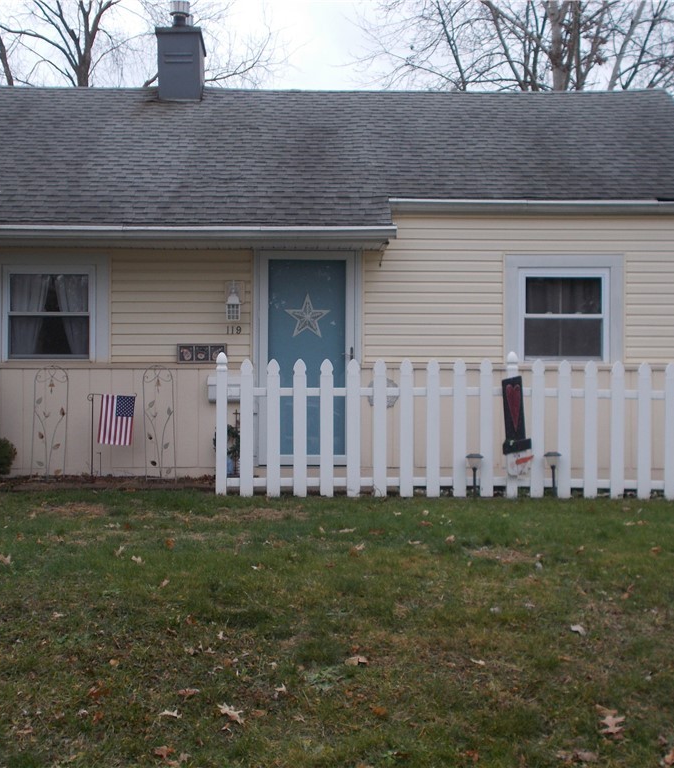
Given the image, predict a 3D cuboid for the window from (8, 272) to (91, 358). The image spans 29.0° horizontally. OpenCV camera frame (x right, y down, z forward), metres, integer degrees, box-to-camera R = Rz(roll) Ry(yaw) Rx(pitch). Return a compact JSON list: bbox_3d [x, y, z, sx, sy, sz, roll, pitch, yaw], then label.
[{"bbox_3d":[-2.739,-0.657,12.400,0.840,0.870,0.090,0,-1,-2],"label":"window"}]

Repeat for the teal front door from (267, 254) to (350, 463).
[{"bbox_3d":[-0.291,-0.250,12.400,0.820,1.940,0.070,0,0,-2],"label":"teal front door"}]

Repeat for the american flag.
[{"bbox_3d":[-2.033,0.337,12.000,0.330,0.470,0.030,0,0,-2],"label":"american flag"}]

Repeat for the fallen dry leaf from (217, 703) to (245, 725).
[{"bbox_3d":[-0.383,1.195,4.720,0.105,0.045,0.100,0,0,-2],"label":"fallen dry leaf"}]

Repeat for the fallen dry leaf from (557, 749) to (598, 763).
[{"bbox_3d":[0.786,1.219,4.270,0.137,0.030,0.100,0,0,-2],"label":"fallen dry leaf"}]

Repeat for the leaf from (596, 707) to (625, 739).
[{"bbox_3d":[0.971,1.202,4.620,0.110,0.050,0.140,0,0,-2],"label":"leaf"}]

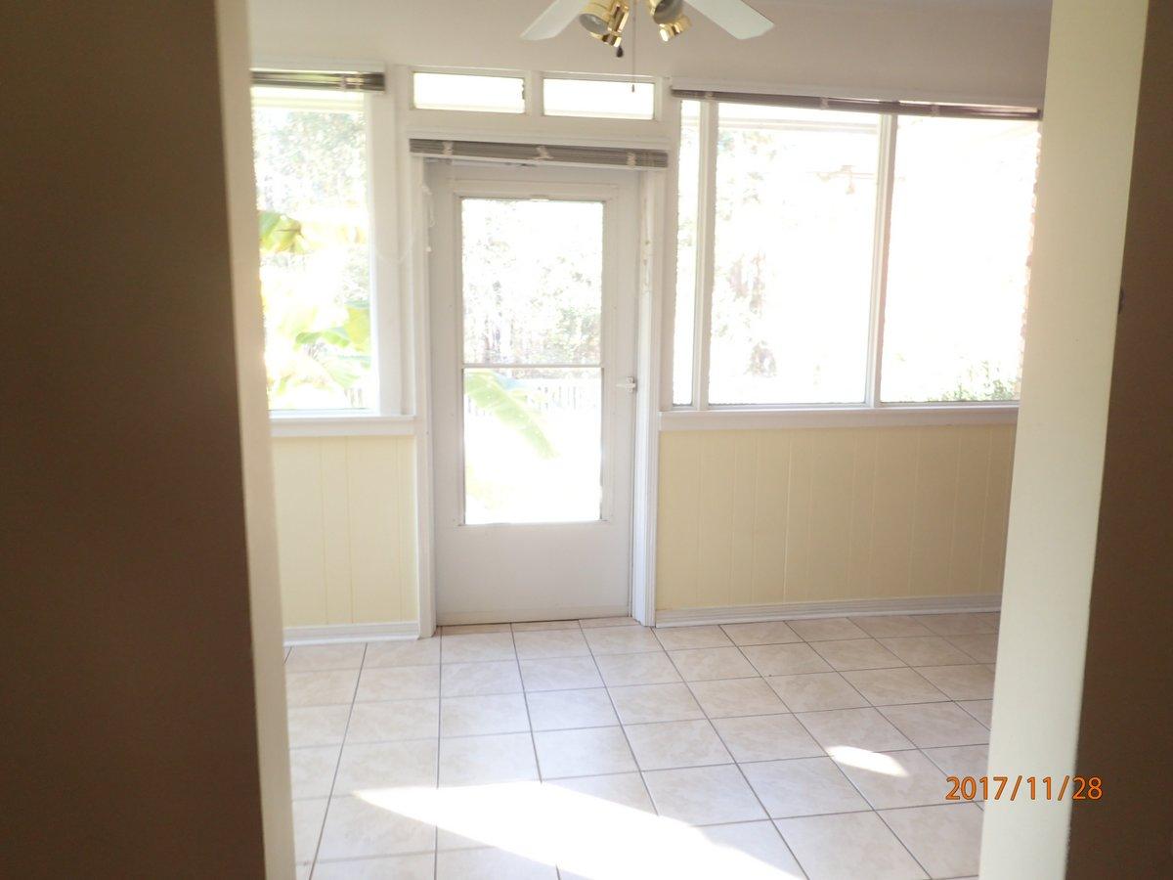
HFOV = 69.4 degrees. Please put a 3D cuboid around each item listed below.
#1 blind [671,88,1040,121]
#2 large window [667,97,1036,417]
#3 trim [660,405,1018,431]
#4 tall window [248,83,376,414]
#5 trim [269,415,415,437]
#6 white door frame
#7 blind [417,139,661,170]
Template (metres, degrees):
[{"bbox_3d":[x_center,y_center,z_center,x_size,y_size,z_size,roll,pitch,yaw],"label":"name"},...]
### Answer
[{"bbox_3d":[1.184,-1.422,3.607,1.684,0.052,0.049,-1,8,-8],"label":"blind"},{"bbox_3d":[1.223,-0.805,3.784,1.688,1.340,0.080,-1,8,-8],"label":"large window"},{"bbox_3d":[1.175,-0.098,3.810,1.734,0.084,0.068,-1,8,-8],"label":"trim"},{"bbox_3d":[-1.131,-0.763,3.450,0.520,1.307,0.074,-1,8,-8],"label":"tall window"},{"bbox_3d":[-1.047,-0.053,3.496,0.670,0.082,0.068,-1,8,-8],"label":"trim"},{"bbox_3d":[-0.211,-0.162,3.700,1.059,2.039,0.145,-1,8,-8],"label":"white door frame"},{"bbox_3d":[-0.181,-1.171,3.467,1.061,0.073,0.049,-1,8,-8],"label":"blind"}]

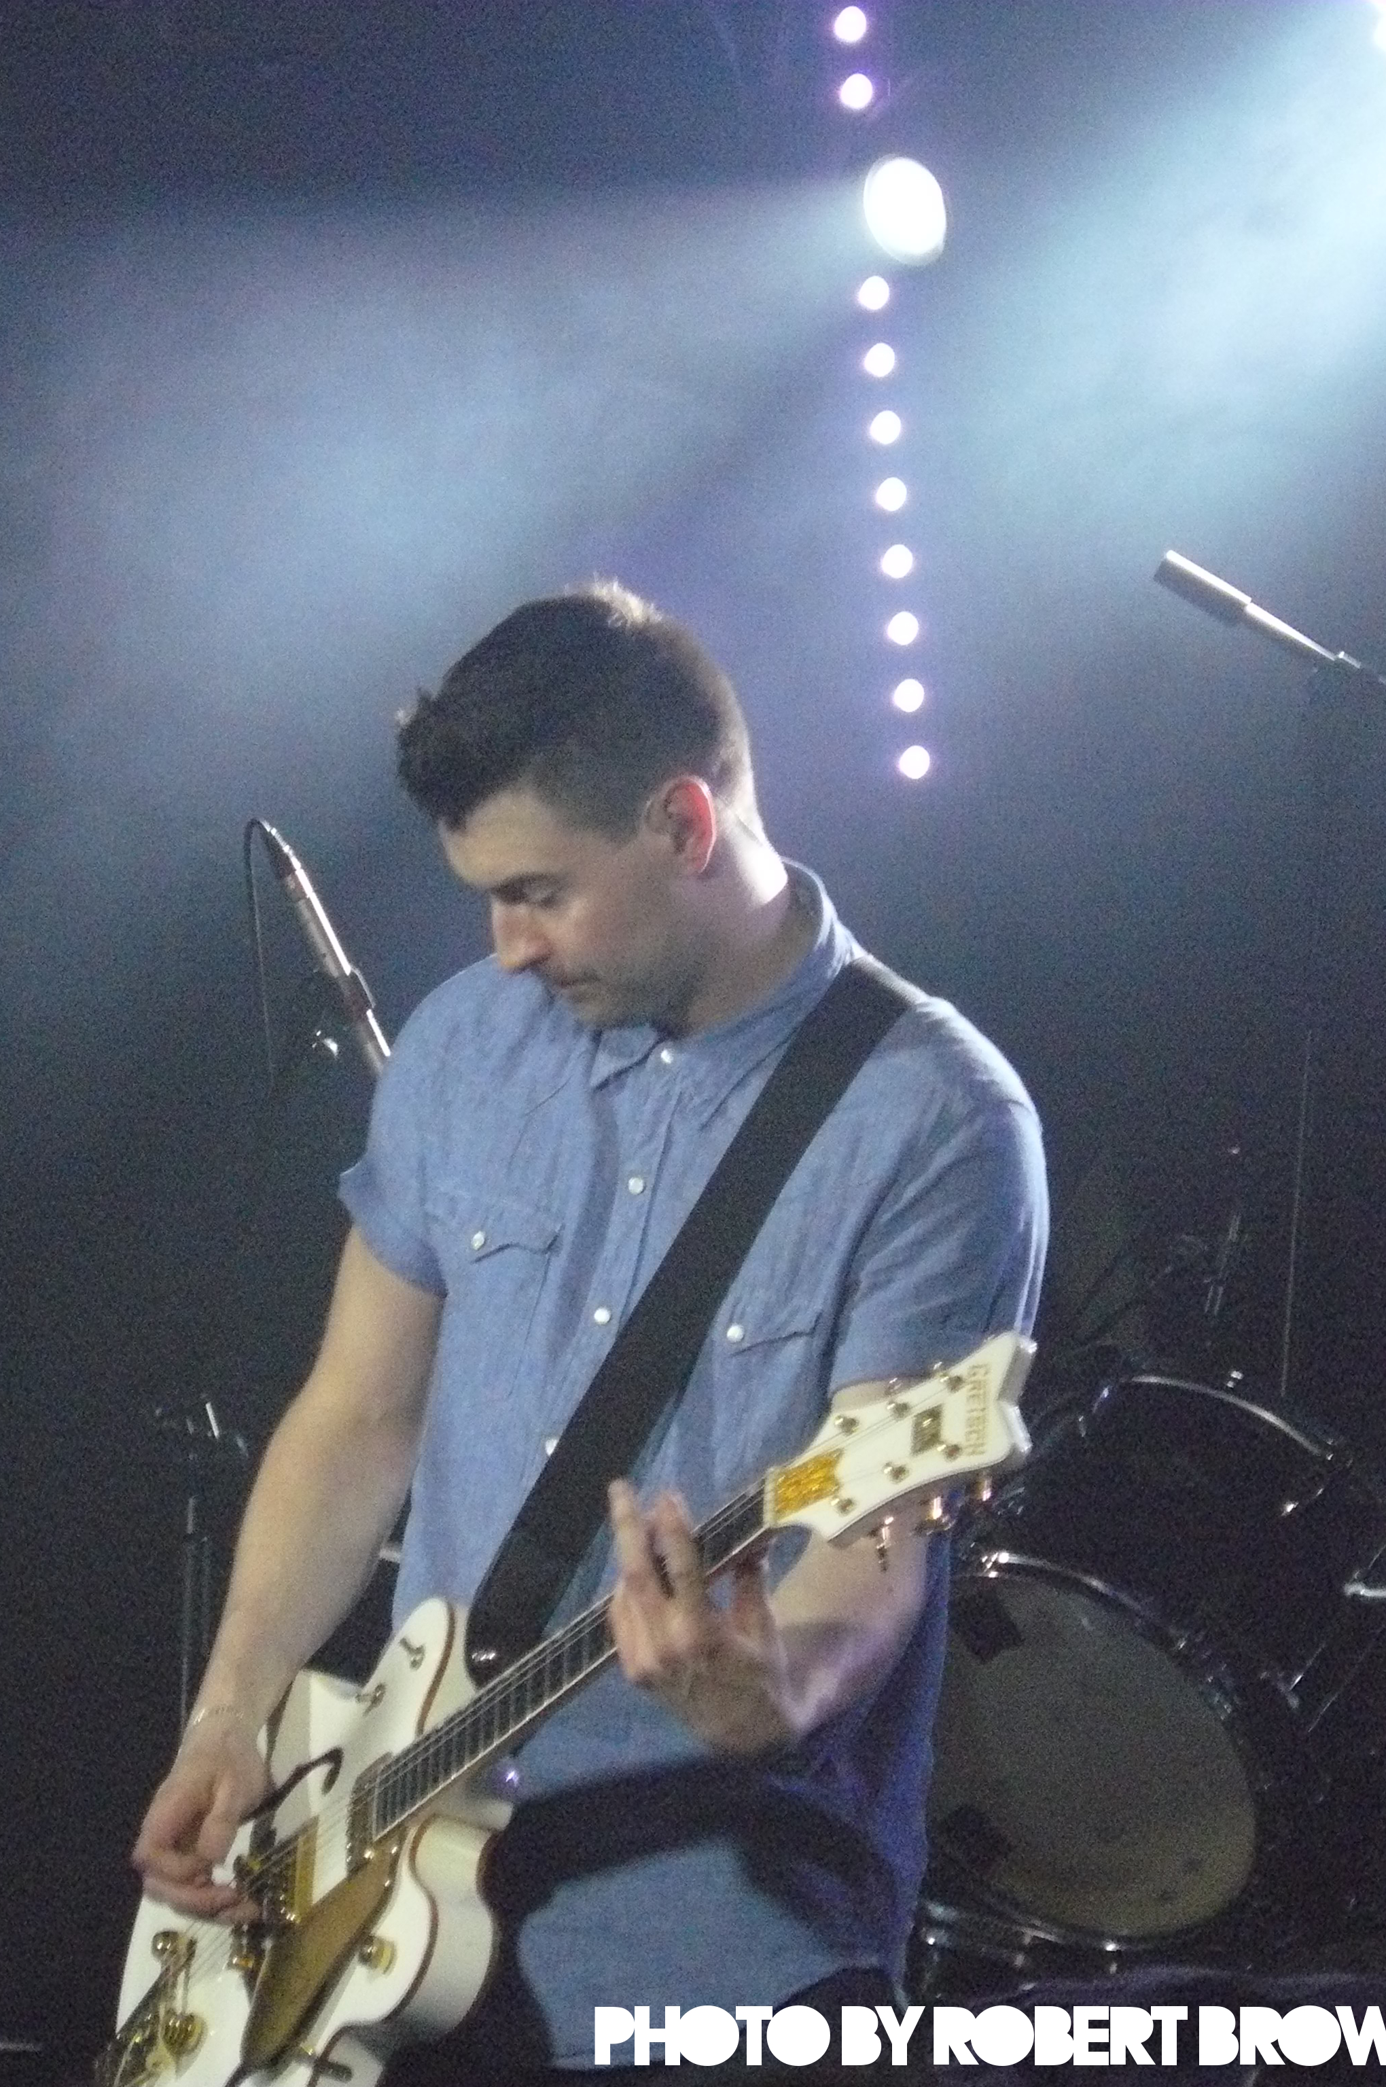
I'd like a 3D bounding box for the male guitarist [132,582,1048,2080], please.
[{"bbox_3d":[-0.075,0.560,9.750,0.620,1.710,0.500,0,-4,37],"label":"male guitarist"}]

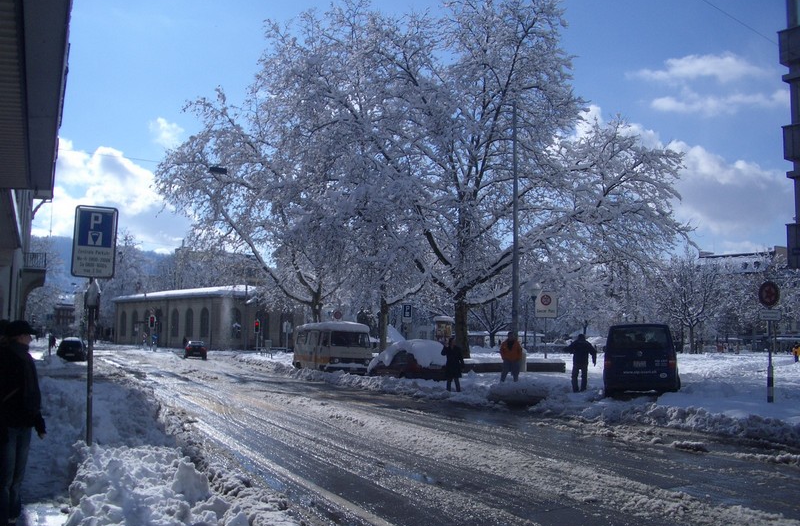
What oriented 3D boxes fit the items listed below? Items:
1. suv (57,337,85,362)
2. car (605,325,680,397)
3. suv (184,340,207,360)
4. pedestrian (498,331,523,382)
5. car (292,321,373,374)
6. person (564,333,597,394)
[{"bbox_3d":[-23.600,6.190,58.600,1.780,1.620,4.400,2,-6,-18],"label":"suv"},{"bbox_3d":[7.200,2.814,23.900,1.910,1.960,4.890,-2,-6,19],"label":"car"},{"bbox_3d":[-16.289,6.904,64.300,1.700,1.420,4.350,2,-6,-16],"label":"suv"},{"bbox_3d":[3.887,3.286,28.200,0.680,1.740,0.450,-1,-5,8],"label":"pedestrian"},{"bbox_3d":[-3.160,3.990,37.700,2.020,2.200,4.900,3,-6,-25],"label":"car"},{"bbox_3d":[5.333,2.959,23.900,0.880,1.720,0.500,-1,-5,10],"label":"person"}]

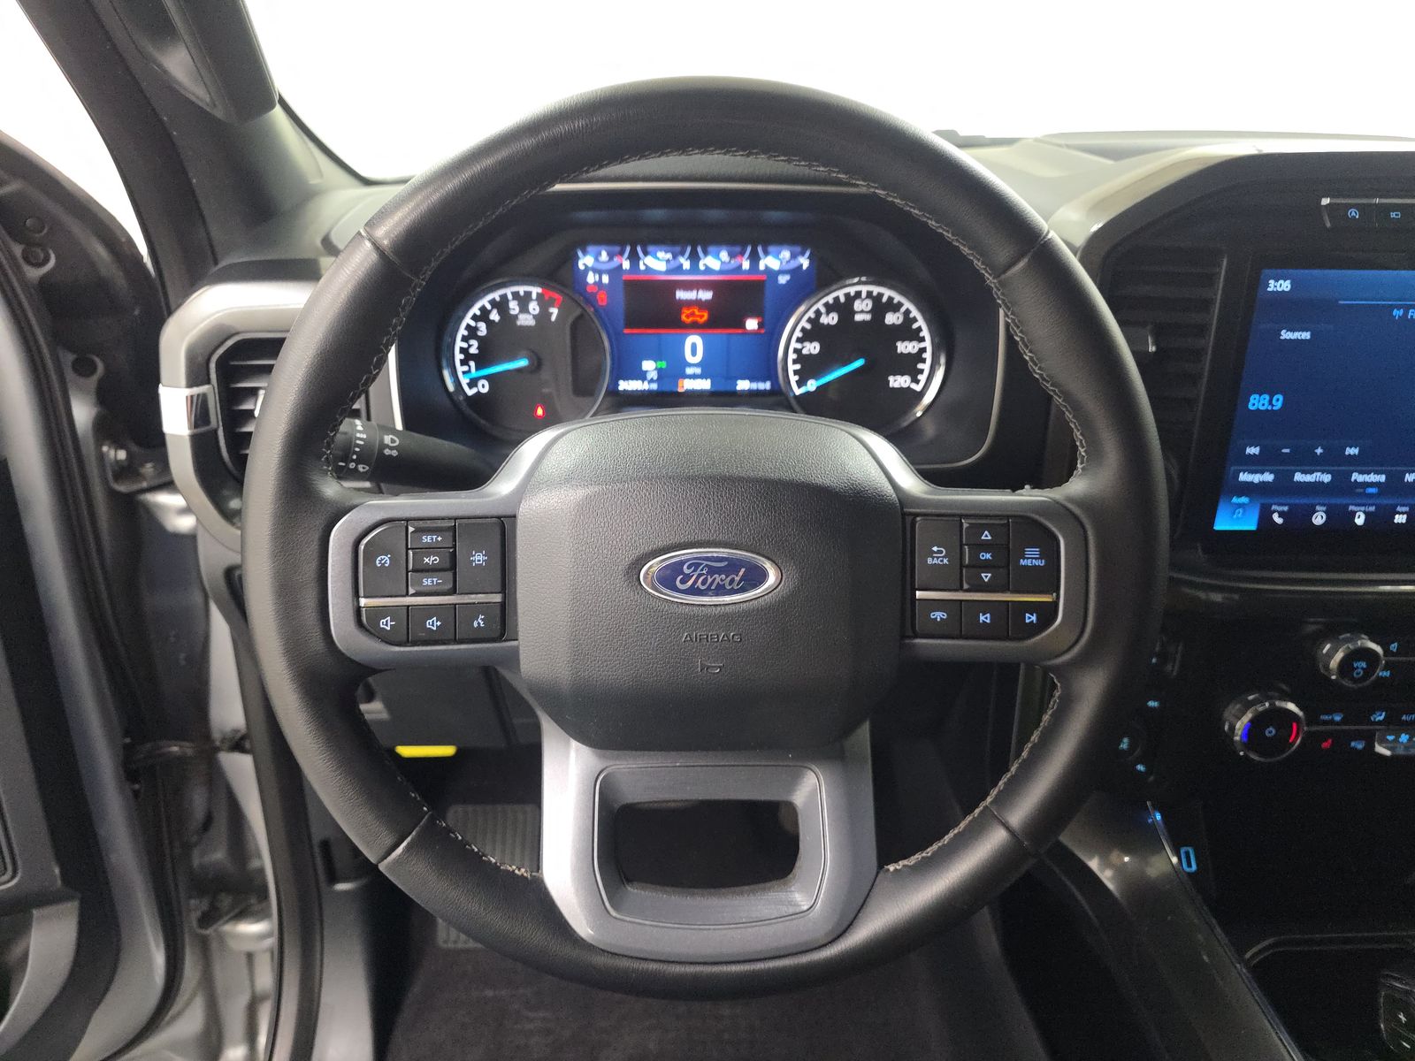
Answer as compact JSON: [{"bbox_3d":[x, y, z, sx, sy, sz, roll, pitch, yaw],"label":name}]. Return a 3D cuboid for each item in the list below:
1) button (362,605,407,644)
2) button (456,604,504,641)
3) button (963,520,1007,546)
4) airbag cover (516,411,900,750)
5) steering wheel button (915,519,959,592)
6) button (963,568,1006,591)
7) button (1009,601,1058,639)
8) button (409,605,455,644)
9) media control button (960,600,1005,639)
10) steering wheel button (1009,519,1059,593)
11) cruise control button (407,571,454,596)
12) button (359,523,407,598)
[{"bbox_3d":[-0.140,0.041,0.410,0.019,0.016,0.008,0,3,0],"label":"button"},{"bbox_3d":[-0.098,0.040,0.410,0.020,0.016,0.008,0,3,0],"label":"button"},{"bbox_3d":[0.120,0.001,0.408,0.019,0.010,0.008,0,3,0],"label":"button"},{"bbox_3d":[0.000,0.022,0.408,0.166,0.147,0.045,0,3,0],"label":"airbag cover"},{"bbox_3d":[0.099,0.010,0.409,0.019,0.031,0.008,0,3,0],"label":"steering wheel button"},{"bbox_3d":[0.120,0.021,0.409,0.018,0.009,0.008,0,3,0],"label":"button"},{"bbox_3d":[0.141,0.038,0.410,0.020,0.016,0.008,0,3,0],"label":"button"},{"bbox_3d":[-0.119,0.040,0.410,0.019,0.016,0.008,0,3,0],"label":"button"},{"bbox_3d":[0.119,0.038,0.410,0.018,0.016,0.008,0,3,0],"label":"media control button"},{"bbox_3d":[0.141,0.011,0.409,0.021,0.031,0.008,0,3,0],"label":"steering wheel button"},{"bbox_3d":[-0.119,0.022,0.409,0.020,0.010,0.008,0,3,0],"label":"cruise control button"},{"bbox_3d":[-0.140,0.012,0.409,0.020,0.032,0.008,0,3,0],"label":"button"}]

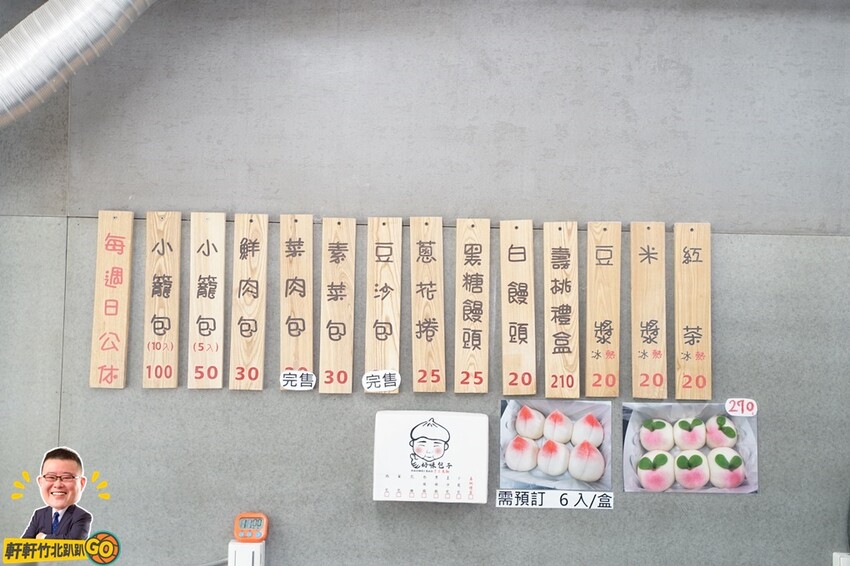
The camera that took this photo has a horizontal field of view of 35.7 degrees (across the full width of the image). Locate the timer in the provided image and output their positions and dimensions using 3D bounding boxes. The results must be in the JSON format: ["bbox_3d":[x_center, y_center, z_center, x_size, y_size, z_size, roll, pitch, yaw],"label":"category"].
[{"bbox_3d":[-0.336,0.473,2.566,0.064,0.058,0.022,1,-5,-1],"label":"timer"}]

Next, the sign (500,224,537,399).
[{"bbox_3d":[0.195,0.051,2.780,0.069,0.368,0.012,-1,-5,0],"label":"sign"}]

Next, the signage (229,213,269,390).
[{"bbox_3d":[-0.370,0.039,2.780,0.070,0.370,0.012,1,-5,0],"label":"signage"}]

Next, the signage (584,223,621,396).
[{"bbox_3d":[0.376,0.054,2.780,0.070,0.368,0.012,1,-5,0],"label":"signage"}]

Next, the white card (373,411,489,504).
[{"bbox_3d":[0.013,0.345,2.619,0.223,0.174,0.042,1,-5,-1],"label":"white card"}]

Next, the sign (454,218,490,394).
[{"bbox_3d":[0.096,0.046,2.660,0.067,0.348,0.014,1,-5,-1],"label":"sign"}]

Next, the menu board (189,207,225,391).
[{"bbox_3d":[-0.459,0.036,2.780,0.073,0.371,0.012,0,-5,0],"label":"menu board"}]

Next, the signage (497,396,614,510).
[{"bbox_3d":[0.270,0.356,2.754,0.241,0.223,0.005,0,-5,0],"label":"signage"}]

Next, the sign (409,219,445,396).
[{"bbox_3d":[0.006,0.043,2.659,0.064,0.351,0.014,-1,-5,-1],"label":"sign"}]

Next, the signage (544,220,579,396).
[{"bbox_3d":[0.287,0.056,2.780,0.071,0.371,0.012,0,-5,0],"label":"signage"}]

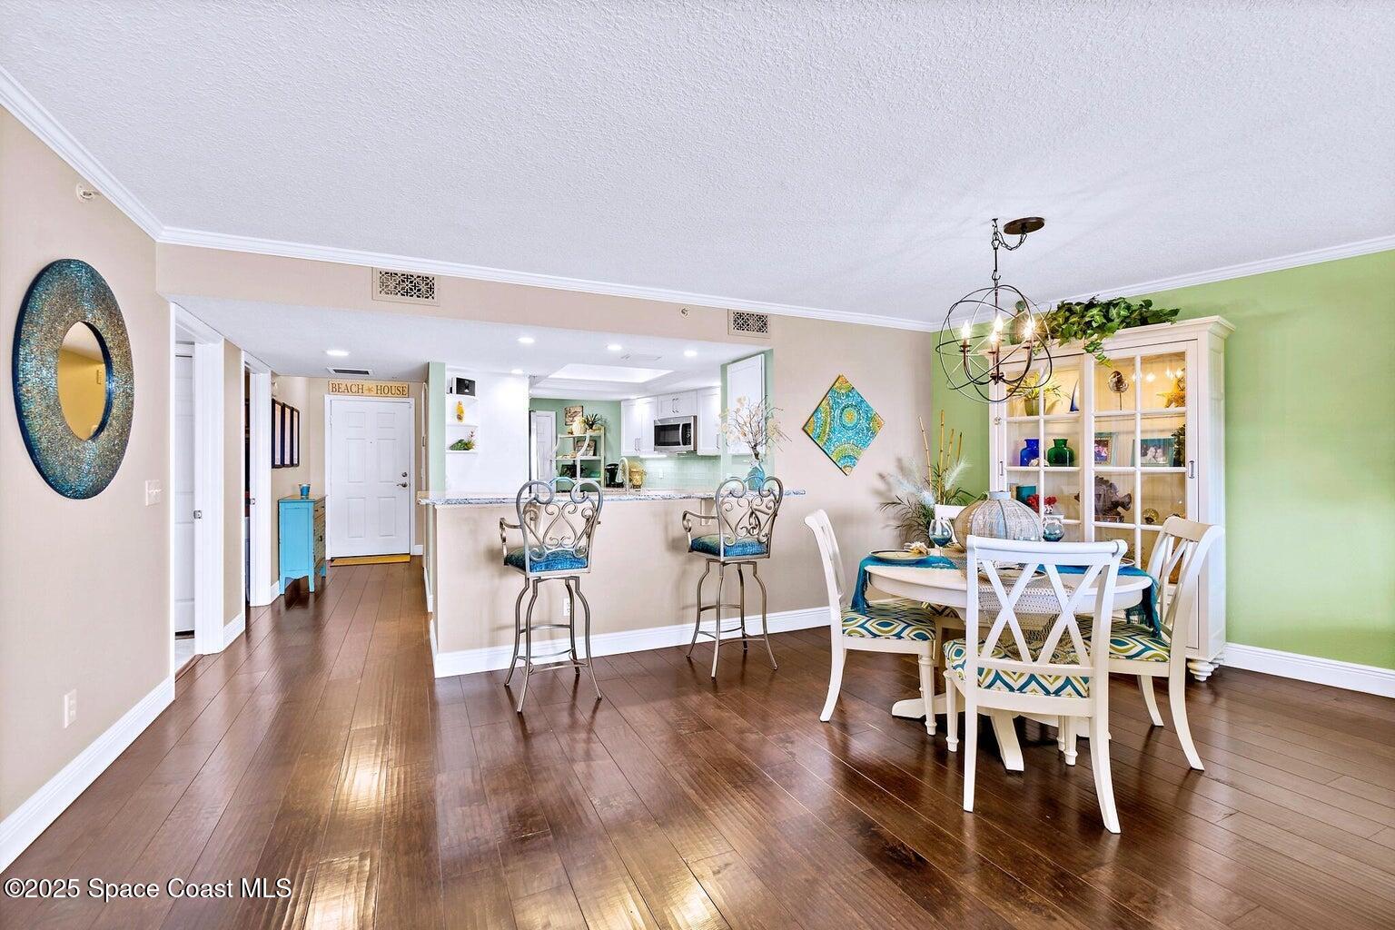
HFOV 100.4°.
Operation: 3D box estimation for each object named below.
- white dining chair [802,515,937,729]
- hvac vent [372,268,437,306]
[{"bbox_3d":[0.888,0.749,2.989,0.592,0.999,0.482,0,0,16],"label":"white dining chair"},{"bbox_3d":[-1.683,-1.020,3.336,0.350,0.185,0.020,0,0,-24],"label":"hvac vent"}]

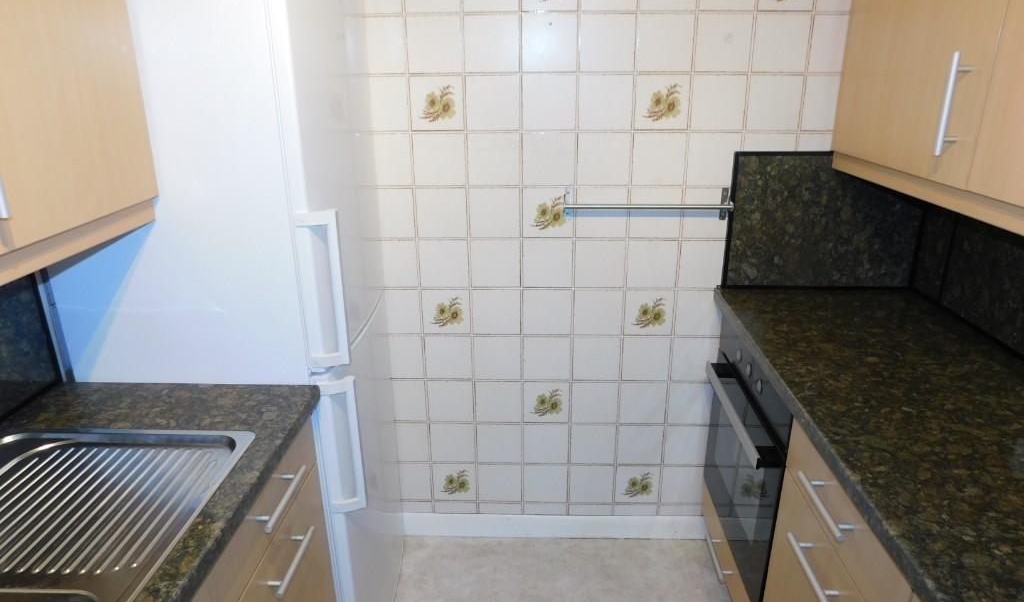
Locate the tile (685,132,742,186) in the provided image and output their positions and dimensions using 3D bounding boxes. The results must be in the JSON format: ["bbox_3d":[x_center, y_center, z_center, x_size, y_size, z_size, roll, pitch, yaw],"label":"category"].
[{"bbox_3d":[0.560,-0.394,1.897,0.150,0.150,0.009,0,20,2],"label":"tile"}]

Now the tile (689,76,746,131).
[{"bbox_3d":[0.563,-0.540,1.851,0.150,0.150,0.010,0,20,1],"label":"tile"}]

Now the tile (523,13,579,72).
[{"bbox_3d":[0.102,-0.682,1.810,0.150,0.150,0.010,0,19,2],"label":"tile"}]

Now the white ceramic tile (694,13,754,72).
[{"bbox_3d":[0.557,-0.680,1.796,0.150,0.150,0.009,0,20,2],"label":"white ceramic tile"}]

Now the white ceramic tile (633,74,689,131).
[{"bbox_3d":[0.410,-0.540,1.854,0.150,0.150,0.010,0,20,1],"label":"white ceramic tile"}]

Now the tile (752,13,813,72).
[{"bbox_3d":[0.709,-0.680,1.791,0.150,0.150,0.009,0,20,2],"label":"tile"}]

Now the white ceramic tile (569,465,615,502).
[{"bbox_3d":[0.266,0.609,2.274,0.151,0.150,0.009,0,19,1],"label":"white ceramic tile"}]

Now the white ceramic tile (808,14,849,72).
[{"bbox_3d":[0.864,-0.677,1.794,0.150,0.150,0.009,0,20,2],"label":"white ceramic tile"}]

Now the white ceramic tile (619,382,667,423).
[{"bbox_3d":[0.414,0.322,2.156,0.150,0.150,0.009,0,20,2],"label":"white ceramic tile"}]

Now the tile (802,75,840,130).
[{"bbox_3d":[0.869,-0.541,1.846,0.150,0.150,0.010,0,20,1],"label":"tile"}]

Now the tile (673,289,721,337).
[{"bbox_3d":[0.564,0.035,2.049,0.150,0.150,0.010,0,19,2],"label":"tile"}]

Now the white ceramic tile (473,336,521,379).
[{"bbox_3d":[-0.044,0.180,2.137,0.150,0.150,0.009,0,20,2],"label":"white ceramic tile"}]

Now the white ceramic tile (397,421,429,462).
[{"bbox_3d":[-0.345,0.464,2.229,0.150,0.150,0.009,0,20,2],"label":"white ceramic tile"}]

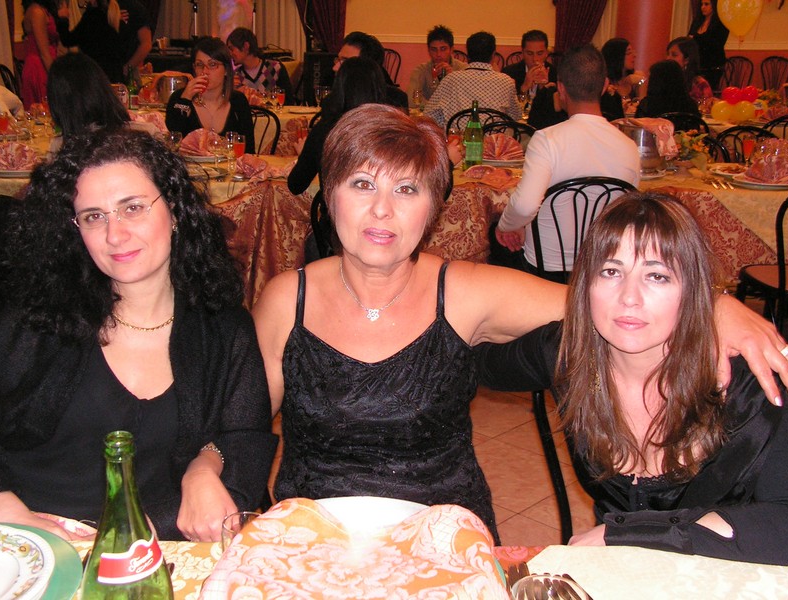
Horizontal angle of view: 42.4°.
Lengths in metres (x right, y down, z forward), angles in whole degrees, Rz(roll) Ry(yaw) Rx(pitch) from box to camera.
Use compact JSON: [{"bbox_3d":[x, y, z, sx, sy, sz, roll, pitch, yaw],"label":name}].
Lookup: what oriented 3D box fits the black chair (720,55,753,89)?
[{"bbox_3d":[4.264,-2.530,12.554,0.420,0.900,0.480,2,16,0],"label":"black chair"}]

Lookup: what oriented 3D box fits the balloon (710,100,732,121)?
[{"bbox_3d":[2.114,-1.217,6.559,0.140,0.135,0.140,1,16,0],"label":"balloon"}]

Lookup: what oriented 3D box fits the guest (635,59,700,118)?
[{"bbox_3d":[1.537,-0.814,5.925,0.450,1.170,0.720,2,16,5],"label":"guest"}]

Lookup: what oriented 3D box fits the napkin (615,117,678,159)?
[{"bbox_3d":[1.081,-0.699,4.373,0.280,0.160,0.190,1,16,0],"label":"napkin"}]

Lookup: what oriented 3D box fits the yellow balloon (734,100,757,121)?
[{"bbox_3d":[2.260,-1.217,6.558,0.140,0.135,0.140,1,16,0],"label":"yellow balloon"}]

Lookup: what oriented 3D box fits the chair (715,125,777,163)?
[{"bbox_3d":[1.895,-0.447,5.386,0.420,0.890,0.480,2,16,0],"label":"chair"}]

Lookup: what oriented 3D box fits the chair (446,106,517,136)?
[{"bbox_3d":[0.494,-0.653,5.814,0.420,0.900,0.500,2,16,4],"label":"chair"}]

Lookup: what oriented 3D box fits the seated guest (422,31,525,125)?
[{"bbox_3d":[0.507,-1.046,6.558,0.580,1.330,0.780,2,16,0],"label":"seated guest"}]

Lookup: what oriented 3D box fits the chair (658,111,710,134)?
[{"bbox_3d":[1.631,-0.701,6.119,0.420,0.880,0.480,1,16,0],"label":"chair"}]

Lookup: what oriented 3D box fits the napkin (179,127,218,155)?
[{"bbox_3d":[-0.870,-0.708,4.571,0.195,0.122,0.090,2,16,0],"label":"napkin"}]

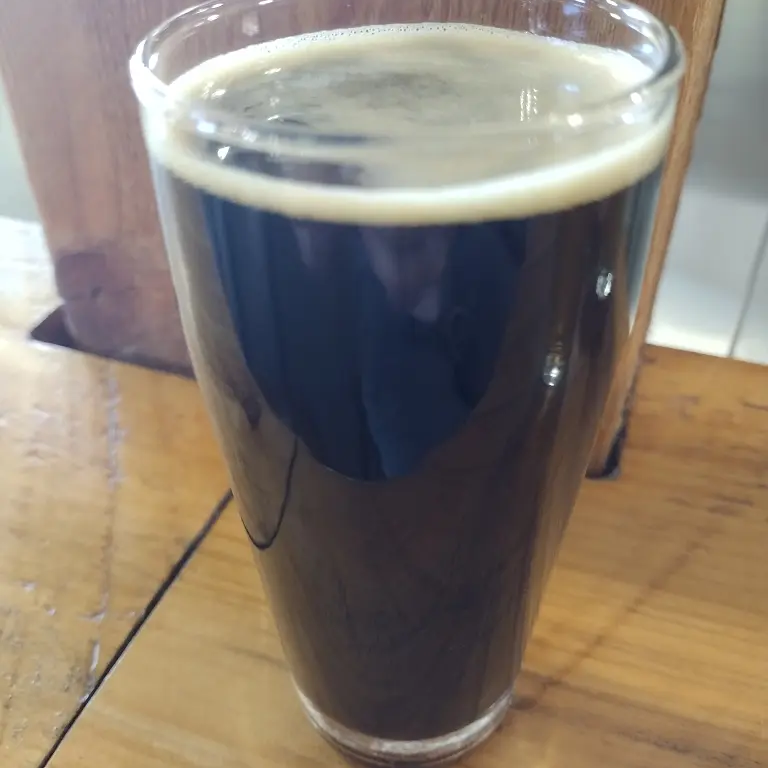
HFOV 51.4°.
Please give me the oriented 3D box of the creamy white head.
[{"bbox_3d":[0.003,-0.045,0.126,0.077,0.005,0.077,-2,38,0],"label":"creamy white head"}]

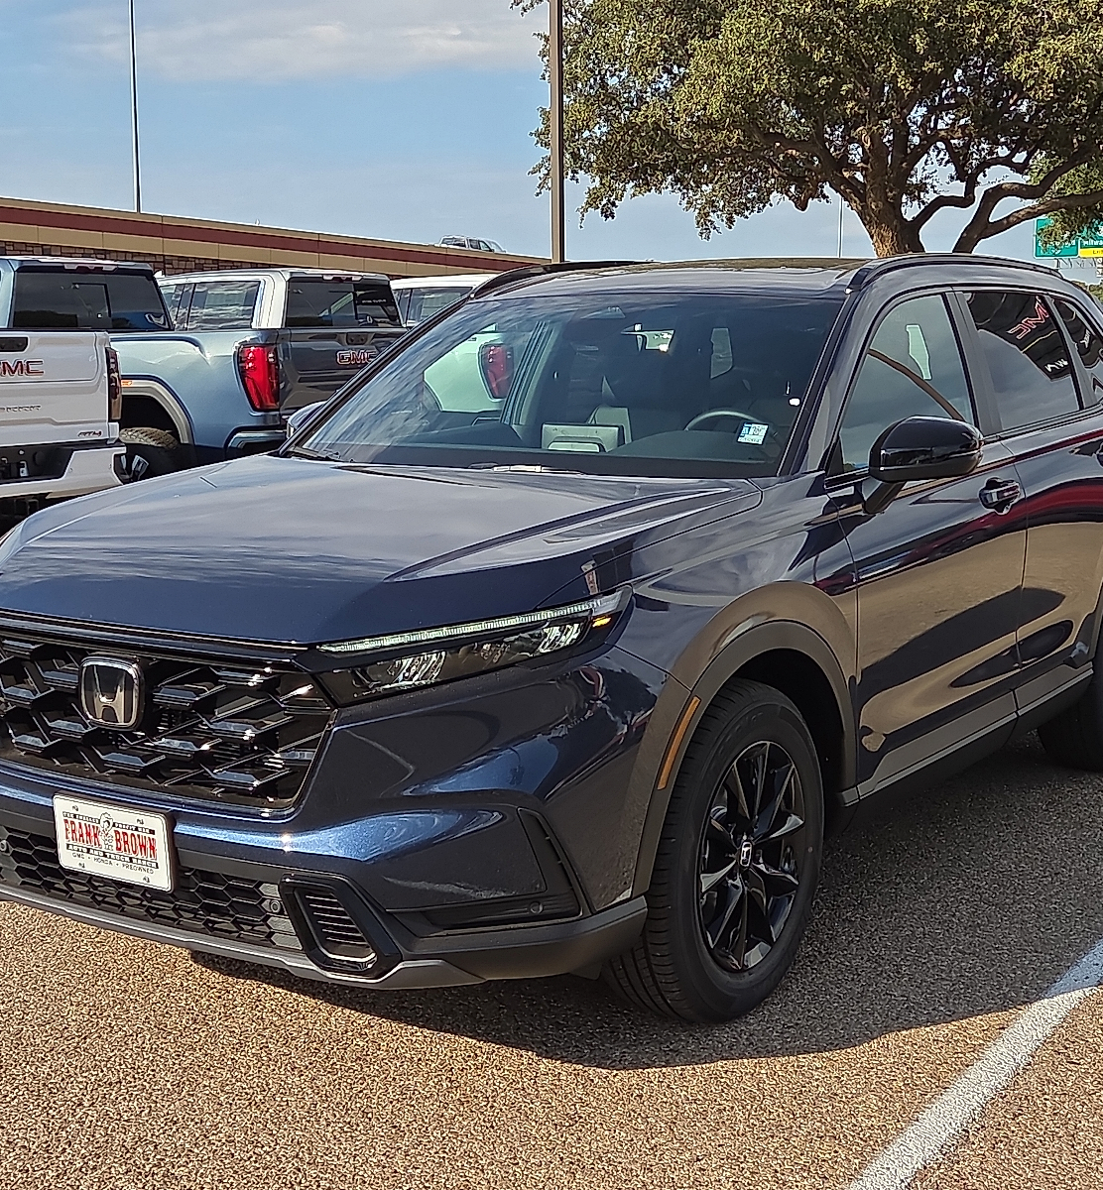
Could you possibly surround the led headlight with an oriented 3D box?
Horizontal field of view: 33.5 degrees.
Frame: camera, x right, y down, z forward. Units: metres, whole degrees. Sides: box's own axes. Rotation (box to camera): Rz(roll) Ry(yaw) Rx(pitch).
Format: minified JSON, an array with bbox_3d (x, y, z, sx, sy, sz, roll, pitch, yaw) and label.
[{"bbox_3d":[-0.147,0.096,3.492,0.390,0.180,0.500,5,10,34],"label":"led headlight"}]

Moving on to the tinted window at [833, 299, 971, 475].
[{"bbox_3d":[0.893,-0.554,4.801,0.040,0.492,1.026,-18,-3,35],"label":"tinted window"}]

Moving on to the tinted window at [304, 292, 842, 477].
[{"bbox_3d":[0.053,-0.579,4.873,1.470,0.100,0.845,6,44,34],"label":"tinted window"}]

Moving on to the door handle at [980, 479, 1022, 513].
[{"bbox_3d":[1.239,-0.270,5.025,0.060,0.075,0.220,5,10,34],"label":"door handle"}]

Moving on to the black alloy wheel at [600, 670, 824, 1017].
[{"bbox_3d":[0.357,0.554,4.038,0.240,0.741,0.741,6,10,33],"label":"black alloy wheel"}]

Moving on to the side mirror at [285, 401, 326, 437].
[{"bbox_3d":[-0.712,-0.457,5.525,0.260,0.235,0.200,5,10,34],"label":"side mirror"}]

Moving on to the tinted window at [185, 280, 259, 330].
[{"bbox_3d":[-2.813,-2.471,15.695,0.790,0.460,0.060,5,-5,35],"label":"tinted window"}]

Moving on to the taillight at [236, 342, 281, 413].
[{"bbox_3d":[-1.817,-1.342,11.326,0.200,0.410,0.200,6,10,34],"label":"taillight"}]

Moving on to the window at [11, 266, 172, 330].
[{"bbox_3d":[-3.441,-2.201,13.743,0.080,0.460,1.560,-6,3,36],"label":"window"}]

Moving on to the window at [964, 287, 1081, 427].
[{"bbox_3d":[1.477,-0.734,5.709,0.040,0.426,0.860,-18,-3,33],"label":"window"}]

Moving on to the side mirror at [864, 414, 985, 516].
[{"bbox_3d":[0.896,-0.318,4.422,0.260,0.235,0.200,5,10,34],"label":"side mirror"}]

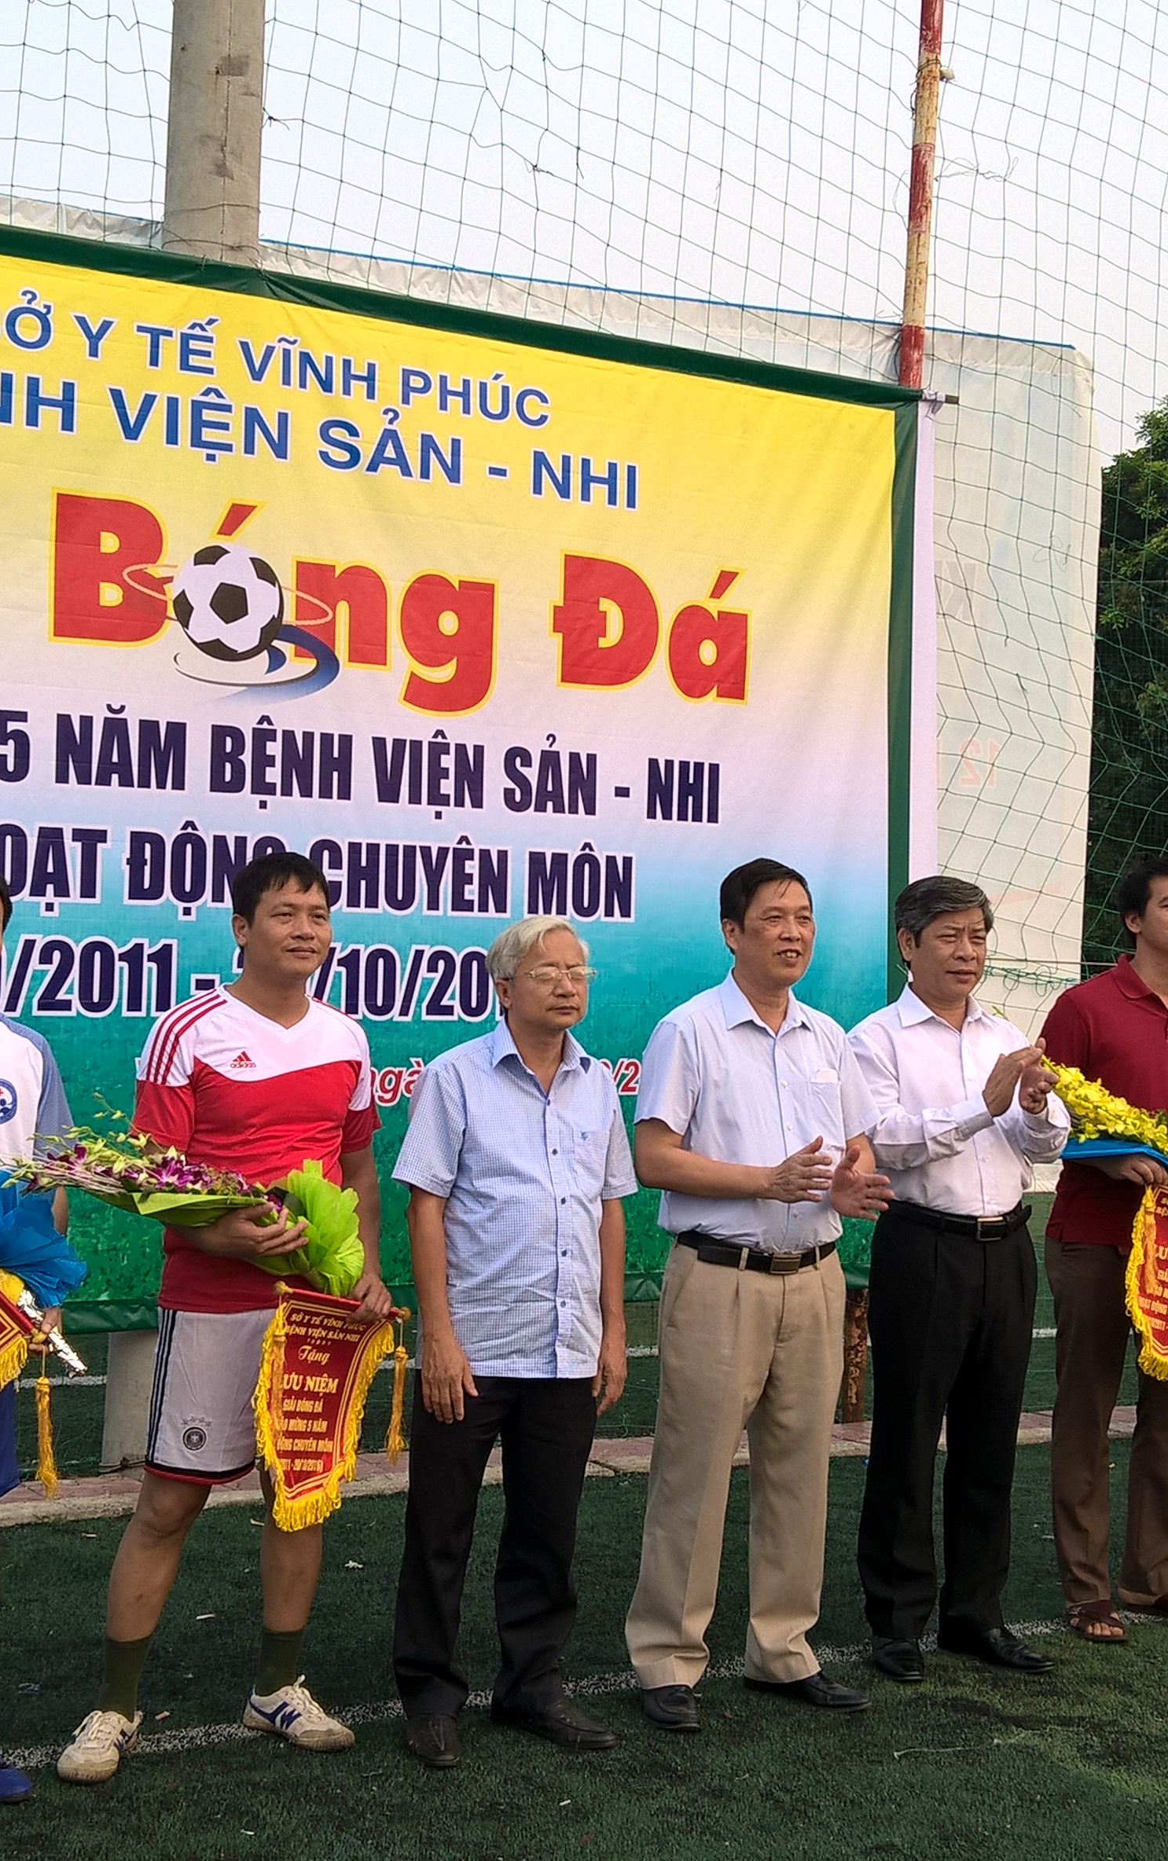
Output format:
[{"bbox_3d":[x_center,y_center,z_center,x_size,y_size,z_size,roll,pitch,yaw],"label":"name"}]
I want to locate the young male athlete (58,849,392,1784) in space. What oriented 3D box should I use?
[{"bbox_3d":[-0.670,0.690,4.920,0.600,1.680,0.420,2,0,-25],"label":"young male athlete"}]

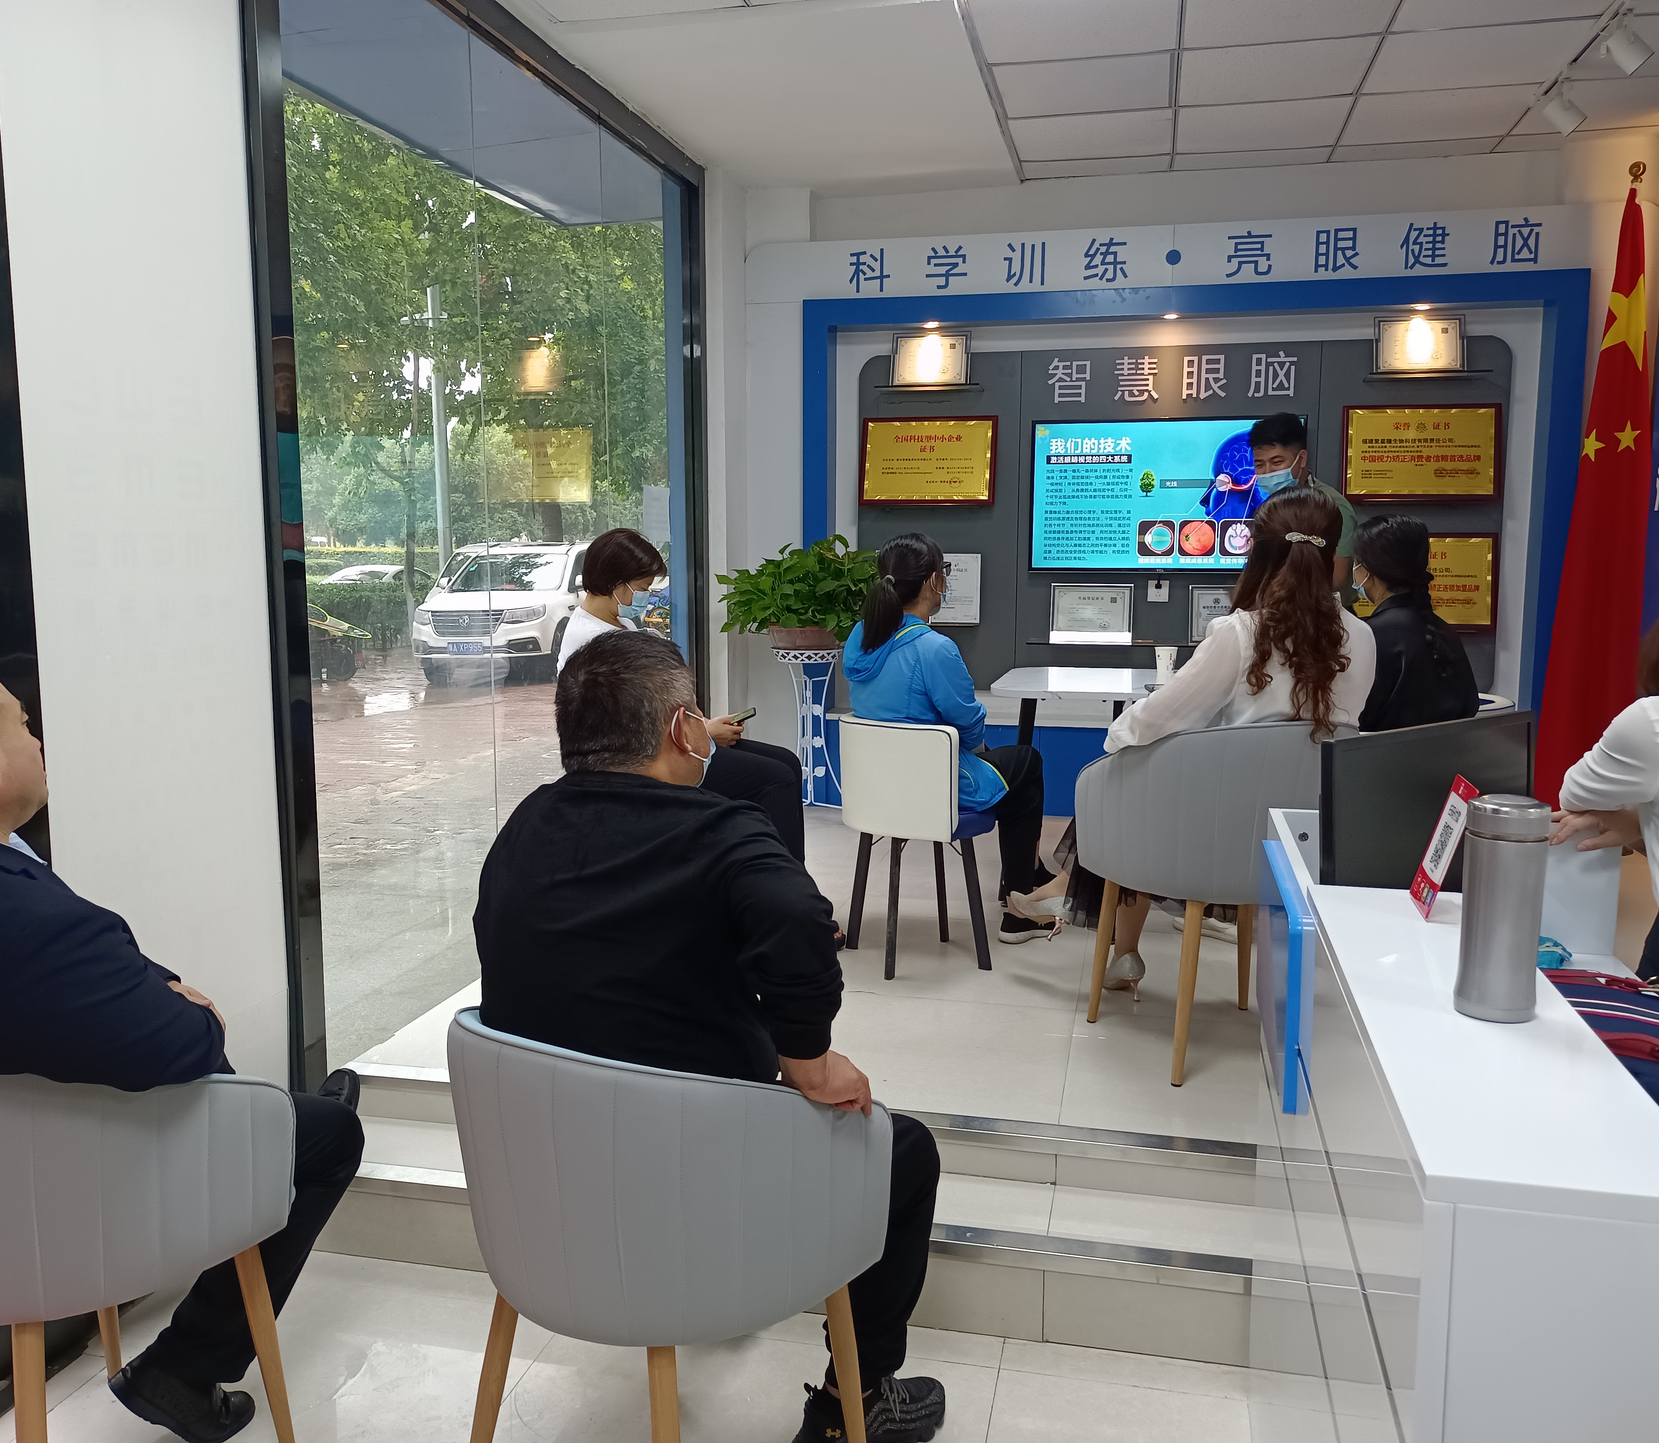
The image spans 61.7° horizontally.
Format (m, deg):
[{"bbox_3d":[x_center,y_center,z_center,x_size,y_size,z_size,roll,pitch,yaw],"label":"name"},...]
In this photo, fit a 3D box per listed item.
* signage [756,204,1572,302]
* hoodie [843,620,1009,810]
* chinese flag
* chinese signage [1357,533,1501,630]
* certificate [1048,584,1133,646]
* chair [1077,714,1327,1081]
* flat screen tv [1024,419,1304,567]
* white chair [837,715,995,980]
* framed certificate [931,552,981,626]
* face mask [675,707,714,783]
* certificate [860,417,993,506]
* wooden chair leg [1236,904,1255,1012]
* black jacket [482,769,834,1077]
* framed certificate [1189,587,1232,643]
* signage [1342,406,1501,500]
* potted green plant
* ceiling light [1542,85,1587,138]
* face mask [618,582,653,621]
[{"bbox_3d":[1.313,-1.877,5.627,3.420,0.245,0.060,2,8,13],"label":"signage"},{"bbox_3d":[0.267,-0.021,3.888,0.450,0.550,0.420,7,10,42],"label":"hoodie"},{"bbox_3d":[2.813,-0.765,5.060,0.360,2.270,0.230,2,8,13],"label":"chinese flag"},{"bbox_3d":[2.408,-0.570,5.688,0.598,0.388,0.030,2,8,13],"label":"chinese signage"},{"bbox_3d":[1.125,-0.458,5.950,0.350,0.265,0.025,2,2,13],"label":"certificate"},{"bbox_3d":[0.930,0.377,3.295,0.580,0.810,0.570,-2,8,-14],"label":"chair"},{"bbox_3d":[1.424,-0.954,5.837,1.110,0.635,0.070,2,8,13],"label":"flat screen tv"},{"bbox_3d":[0.256,0.323,3.904,0.415,0.715,0.435,5,9,32],"label":"white chair"},{"bbox_3d":[0.552,-0.578,6.089,0.225,0.317,0.025,2,8,13],"label":"framed certificate"},{"bbox_3d":[-0.224,0.044,2.100,0.135,0.120,0.095,5,4,37],"label":"face mask"},{"bbox_3d":[0.436,-1.135,6.075,0.595,0.385,0.030,2,8,13],"label":"certificate"},{"bbox_3d":[1.057,0.546,3.552,0.038,0.410,0.038,-9,17,-13],"label":"wooden chair leg"},{"bbox_3d":[-0.236,0.376,1.969,0.530,0.630,0.370,5,9,34],"label":"black jacket"},{"bbox_3d":[1.651,-0.443,5.840,0.265,0.255,0.025,2,8,13],"label":"framed certificate"},{"bbox_3d":[2.393,-1.081,5.624,0.598,0.385,0.030,2,8,13],"label":"signage"},{"bbox_3d":[-0.132,-0.551,5.859,0.620,0.480,0.530,2,8,13],"label":"potted green plant"},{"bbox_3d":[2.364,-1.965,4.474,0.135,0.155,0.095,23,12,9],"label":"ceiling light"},{"bbox_3d":[-0.538,-0.333,3.870,0.080,0.105,0.125,24,3,-11],"label":"face mask"}]

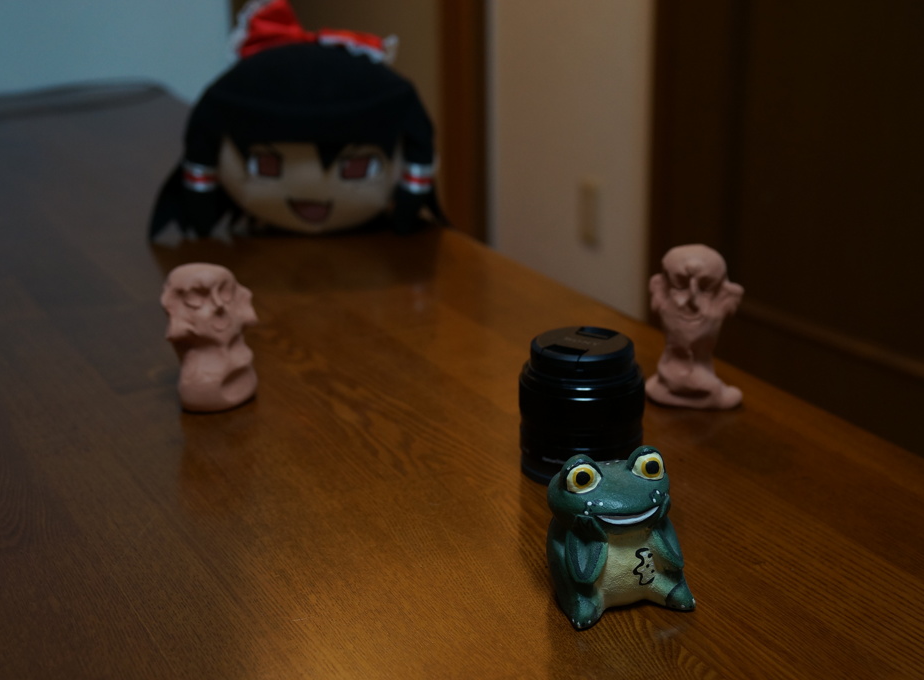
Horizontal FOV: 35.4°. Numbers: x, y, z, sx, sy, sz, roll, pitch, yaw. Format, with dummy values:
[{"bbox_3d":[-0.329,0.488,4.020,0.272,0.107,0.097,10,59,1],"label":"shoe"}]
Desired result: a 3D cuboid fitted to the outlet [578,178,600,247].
[{"bbox_3d":[0.244,-0.242,2.769,0.010,0.120,0.070,-12,22,-29],"label":"outlet"}]

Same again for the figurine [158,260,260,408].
[{"bbox_3d":[-0.142,-0.005,0.826,0.053,0.082,0.042,-7,20,-19],"label":"figurine"}]

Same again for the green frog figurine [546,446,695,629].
[{"bbox_3d":[0.063,0.075,0.607,0.057,0.069,0.053,-6,20,-17],"label":"green frog figurine"}]

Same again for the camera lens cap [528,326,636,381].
[{"bbox_3d":[0.060,0.005,0.725,0.053,0.009,0.053,-1,19,0],"label":"camera lens cap"}]

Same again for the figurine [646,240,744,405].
[{"bbox_3d":[0.133,-0.010,0.820,0.055,0.090,0.042,5,20,15],"label":"figurine"}]

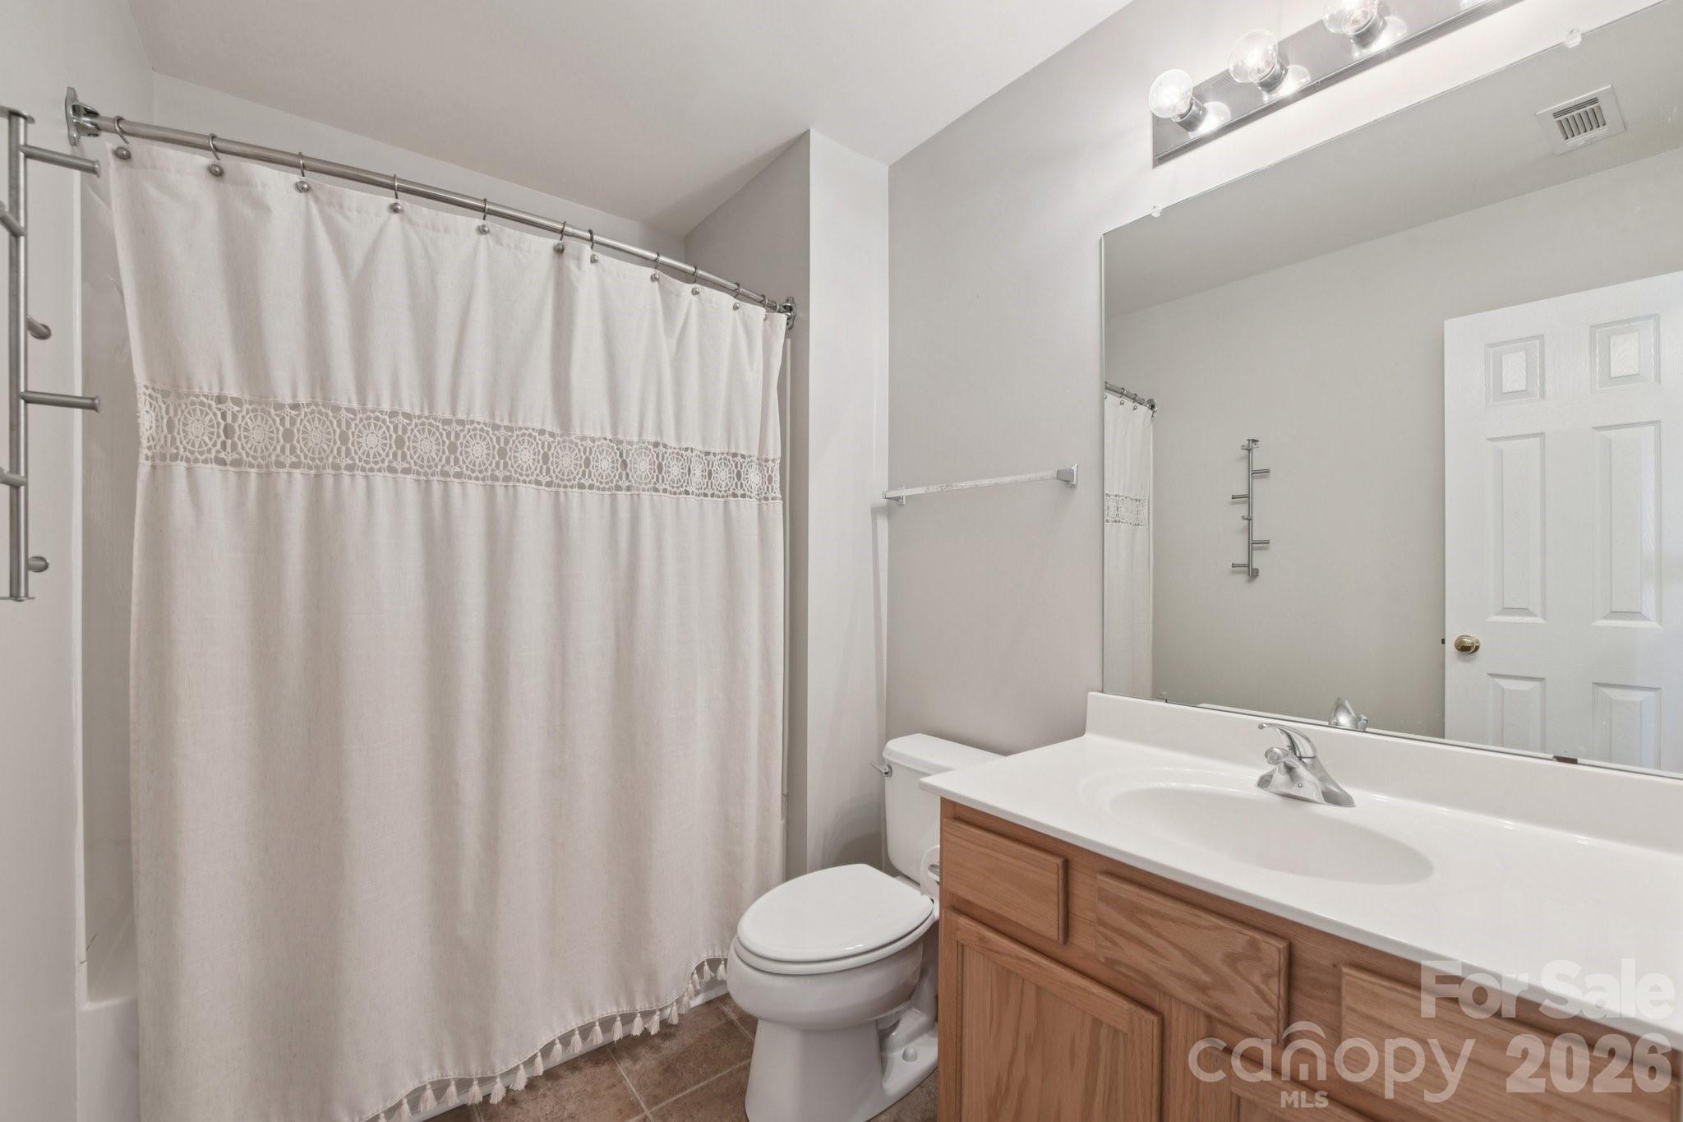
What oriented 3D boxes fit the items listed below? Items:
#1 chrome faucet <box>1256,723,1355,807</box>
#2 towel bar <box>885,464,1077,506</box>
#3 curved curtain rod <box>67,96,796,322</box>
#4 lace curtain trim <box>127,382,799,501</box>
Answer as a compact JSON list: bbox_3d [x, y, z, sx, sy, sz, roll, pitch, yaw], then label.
[{"bbox_3d":[0.799,0.356,1.169,0.197,0.153,0.154,0,0,-39],"label":"chrome faucet"},{"bbox_3d":[0.353,-0.211,1.867,0.082,0.056,0.655,0,0,-39],"label":"towel bar"},{"bbox_3d":[-0.720,-0.780,1.562,1.500,0.097,0.148,0,0,-37],"label":"curved curtain rod"},{"bbox_3d":[-0.697,-0.241,1.557,1.359,0.145,0.128,0,0,-38],"label":"lace curtain trim"}]

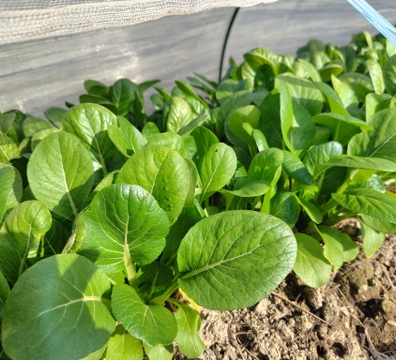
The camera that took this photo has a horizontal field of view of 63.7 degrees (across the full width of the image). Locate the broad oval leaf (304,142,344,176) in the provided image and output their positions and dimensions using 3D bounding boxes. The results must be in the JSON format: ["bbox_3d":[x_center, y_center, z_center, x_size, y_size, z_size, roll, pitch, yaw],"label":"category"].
[{"bbox_3d":[0.277,-0.046,0.710,0.074,0.030,0.098,30,70,24],"label":"broad oval leaf"}]

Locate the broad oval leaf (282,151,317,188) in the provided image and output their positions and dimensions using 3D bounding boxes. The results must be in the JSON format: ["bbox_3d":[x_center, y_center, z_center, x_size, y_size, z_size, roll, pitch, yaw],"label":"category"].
[{"bbox_3d":[0.213,-0.022,0.670,0.062,0.035,0.101,-37,73,6],"label":"broad oval leaf"}]

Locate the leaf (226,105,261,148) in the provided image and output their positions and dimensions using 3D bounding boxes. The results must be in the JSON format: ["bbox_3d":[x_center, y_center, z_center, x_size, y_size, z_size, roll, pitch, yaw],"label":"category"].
[{"bbox_3d":[0.111,-0.131,0.780,0.082,0.110,0.030,-14,5,12],"label":"leaf"}]

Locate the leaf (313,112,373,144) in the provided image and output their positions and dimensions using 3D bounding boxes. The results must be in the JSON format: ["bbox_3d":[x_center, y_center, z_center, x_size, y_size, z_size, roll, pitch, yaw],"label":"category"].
[{"bbox_3d":[0.344,-0.123,0.760,0.135,0.081,0.050,14,16,24],"label":"leaf"}]

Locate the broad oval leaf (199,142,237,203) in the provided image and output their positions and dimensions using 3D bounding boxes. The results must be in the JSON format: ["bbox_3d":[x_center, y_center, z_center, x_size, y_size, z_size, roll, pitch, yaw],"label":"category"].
[{"bbox_3d":[0.039,-0.014,0.600,0.068,0.028,0.119,19,83,7],"label":"broad oval leaf"}]

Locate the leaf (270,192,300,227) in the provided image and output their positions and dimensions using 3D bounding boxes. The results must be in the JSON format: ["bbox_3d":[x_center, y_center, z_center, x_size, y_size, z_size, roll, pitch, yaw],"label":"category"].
[{"bbox_3d":[0.159,0.054,0.580,0.071,0.025,0.064,-42,69,-12],"label":"leaf"}]

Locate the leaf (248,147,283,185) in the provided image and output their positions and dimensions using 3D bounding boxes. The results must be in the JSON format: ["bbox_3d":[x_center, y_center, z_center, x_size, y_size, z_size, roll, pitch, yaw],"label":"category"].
[{"bbox_3d":[0.139,-0.028,0.655,0.075,0.028,0.084,12,76,12],"label":"leaf"}]

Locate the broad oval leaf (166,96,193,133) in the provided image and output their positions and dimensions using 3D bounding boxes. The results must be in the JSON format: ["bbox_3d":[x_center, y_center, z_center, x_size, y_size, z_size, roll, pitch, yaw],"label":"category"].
[{"bbox_3d":[-0.050,-0.177,0.860,0.070,0.102,0.028,0,-6,-2],"label":"broad oval leaf"}]

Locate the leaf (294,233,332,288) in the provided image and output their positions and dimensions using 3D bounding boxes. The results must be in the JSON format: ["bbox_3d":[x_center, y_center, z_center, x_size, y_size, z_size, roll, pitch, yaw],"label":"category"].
[{"bbox_3d":[0.199,0.143,0.560,0.070,0.028,0.096,-26,72,-9],"label":"leaf"}]

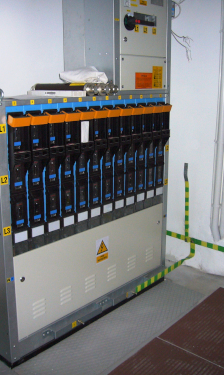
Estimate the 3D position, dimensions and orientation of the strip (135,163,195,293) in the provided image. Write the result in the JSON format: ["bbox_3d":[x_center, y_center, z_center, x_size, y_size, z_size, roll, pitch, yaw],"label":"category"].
[{"bbox_3d":[0.373,0.264,2.864,0.132,0.784,0.648,13,19,41],"label":"strip"}]

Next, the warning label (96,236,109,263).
[{"bbox_3d":[-0.053,0.371,2.390,0.004,0.147,0.105,13,19,41],"label":"warning label"}]

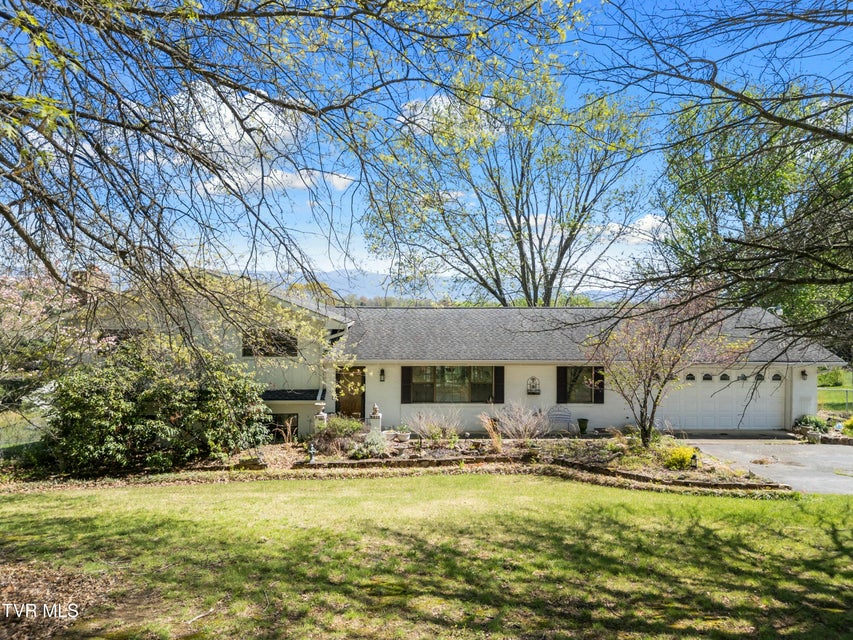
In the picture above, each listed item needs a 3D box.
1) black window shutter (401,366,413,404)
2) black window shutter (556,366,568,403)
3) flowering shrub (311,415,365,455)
[{"bbox_3d":[-0.683,2.256,20.400,0.360,1.290,0.045,0,0,0],"label":"black window shutter"},{"bbox_3d":[4.690,2.256,20.400,0.360,1.290,0.045,0,0,0],"label":"black window shutter"},{"bbox_3d":[-2.600,3.280,17.200,1.550,1.080,1.350,0,0,0],"label":"flowering shrub"}]

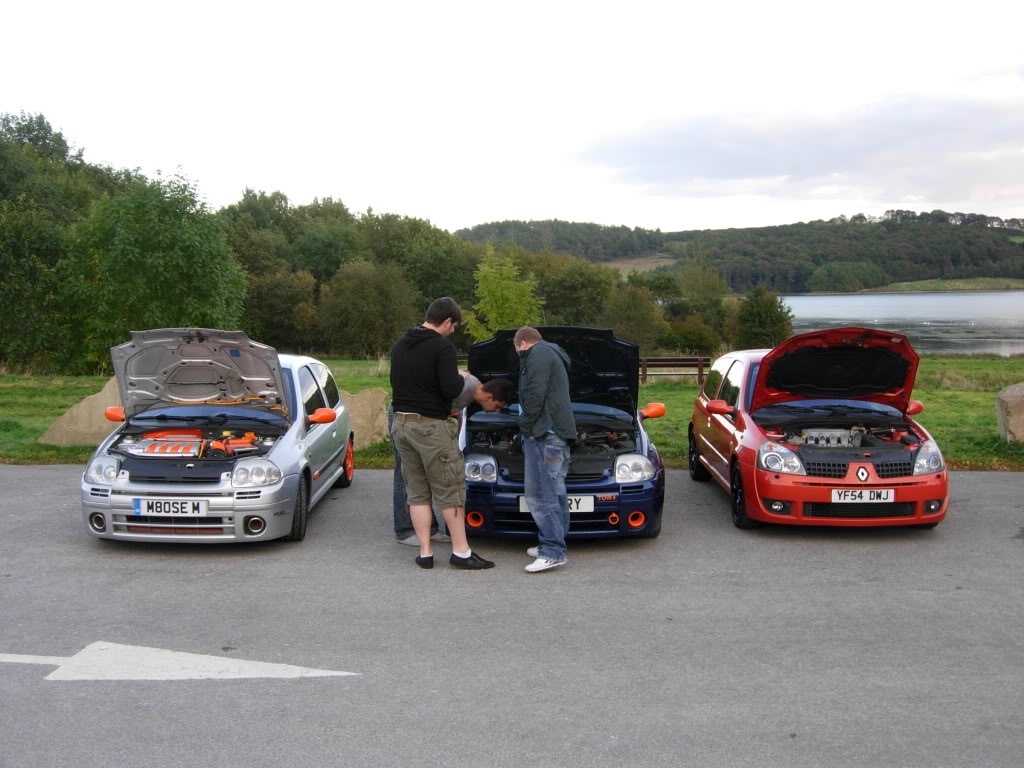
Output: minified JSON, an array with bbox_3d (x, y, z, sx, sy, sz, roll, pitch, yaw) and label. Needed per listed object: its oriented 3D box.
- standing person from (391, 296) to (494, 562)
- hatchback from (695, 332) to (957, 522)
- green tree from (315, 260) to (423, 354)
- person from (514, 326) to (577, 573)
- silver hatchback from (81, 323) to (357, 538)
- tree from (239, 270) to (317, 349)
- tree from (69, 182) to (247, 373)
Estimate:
[{"bbox_3d":[-0.472,0.331,7.294,0.560,1.840,0.460,3,5,40],"label":"standing person"},{"bbox_3d":[2.643,0.290,9.696,1.750,1.600,3.800,0,4,1],"label":"hatchback"},{"bbox_3d":[-5.714,-3.029,43.000,4.199,3.917,3.989,0,4,0],"label":"green tree"},{"bbox_3d":[0.232,0.426,7.335,0.380,1.640,0.480,1,4,20],"label":"person"},{"bbox_3d":[-2.395,0.341,9.261,1.750,1.600,3.800,0,4,-1],"label":"silver hatchback"},{"bbox_3d":[-9.867,-3.106,45.000,3.212,3.550,3.051,0,4,0],"label":"tree"},{"bbox_3d":[-11.047,-3.393,33.000,5.640,6.074,5.358,0,4,0],"label":"tree"}]

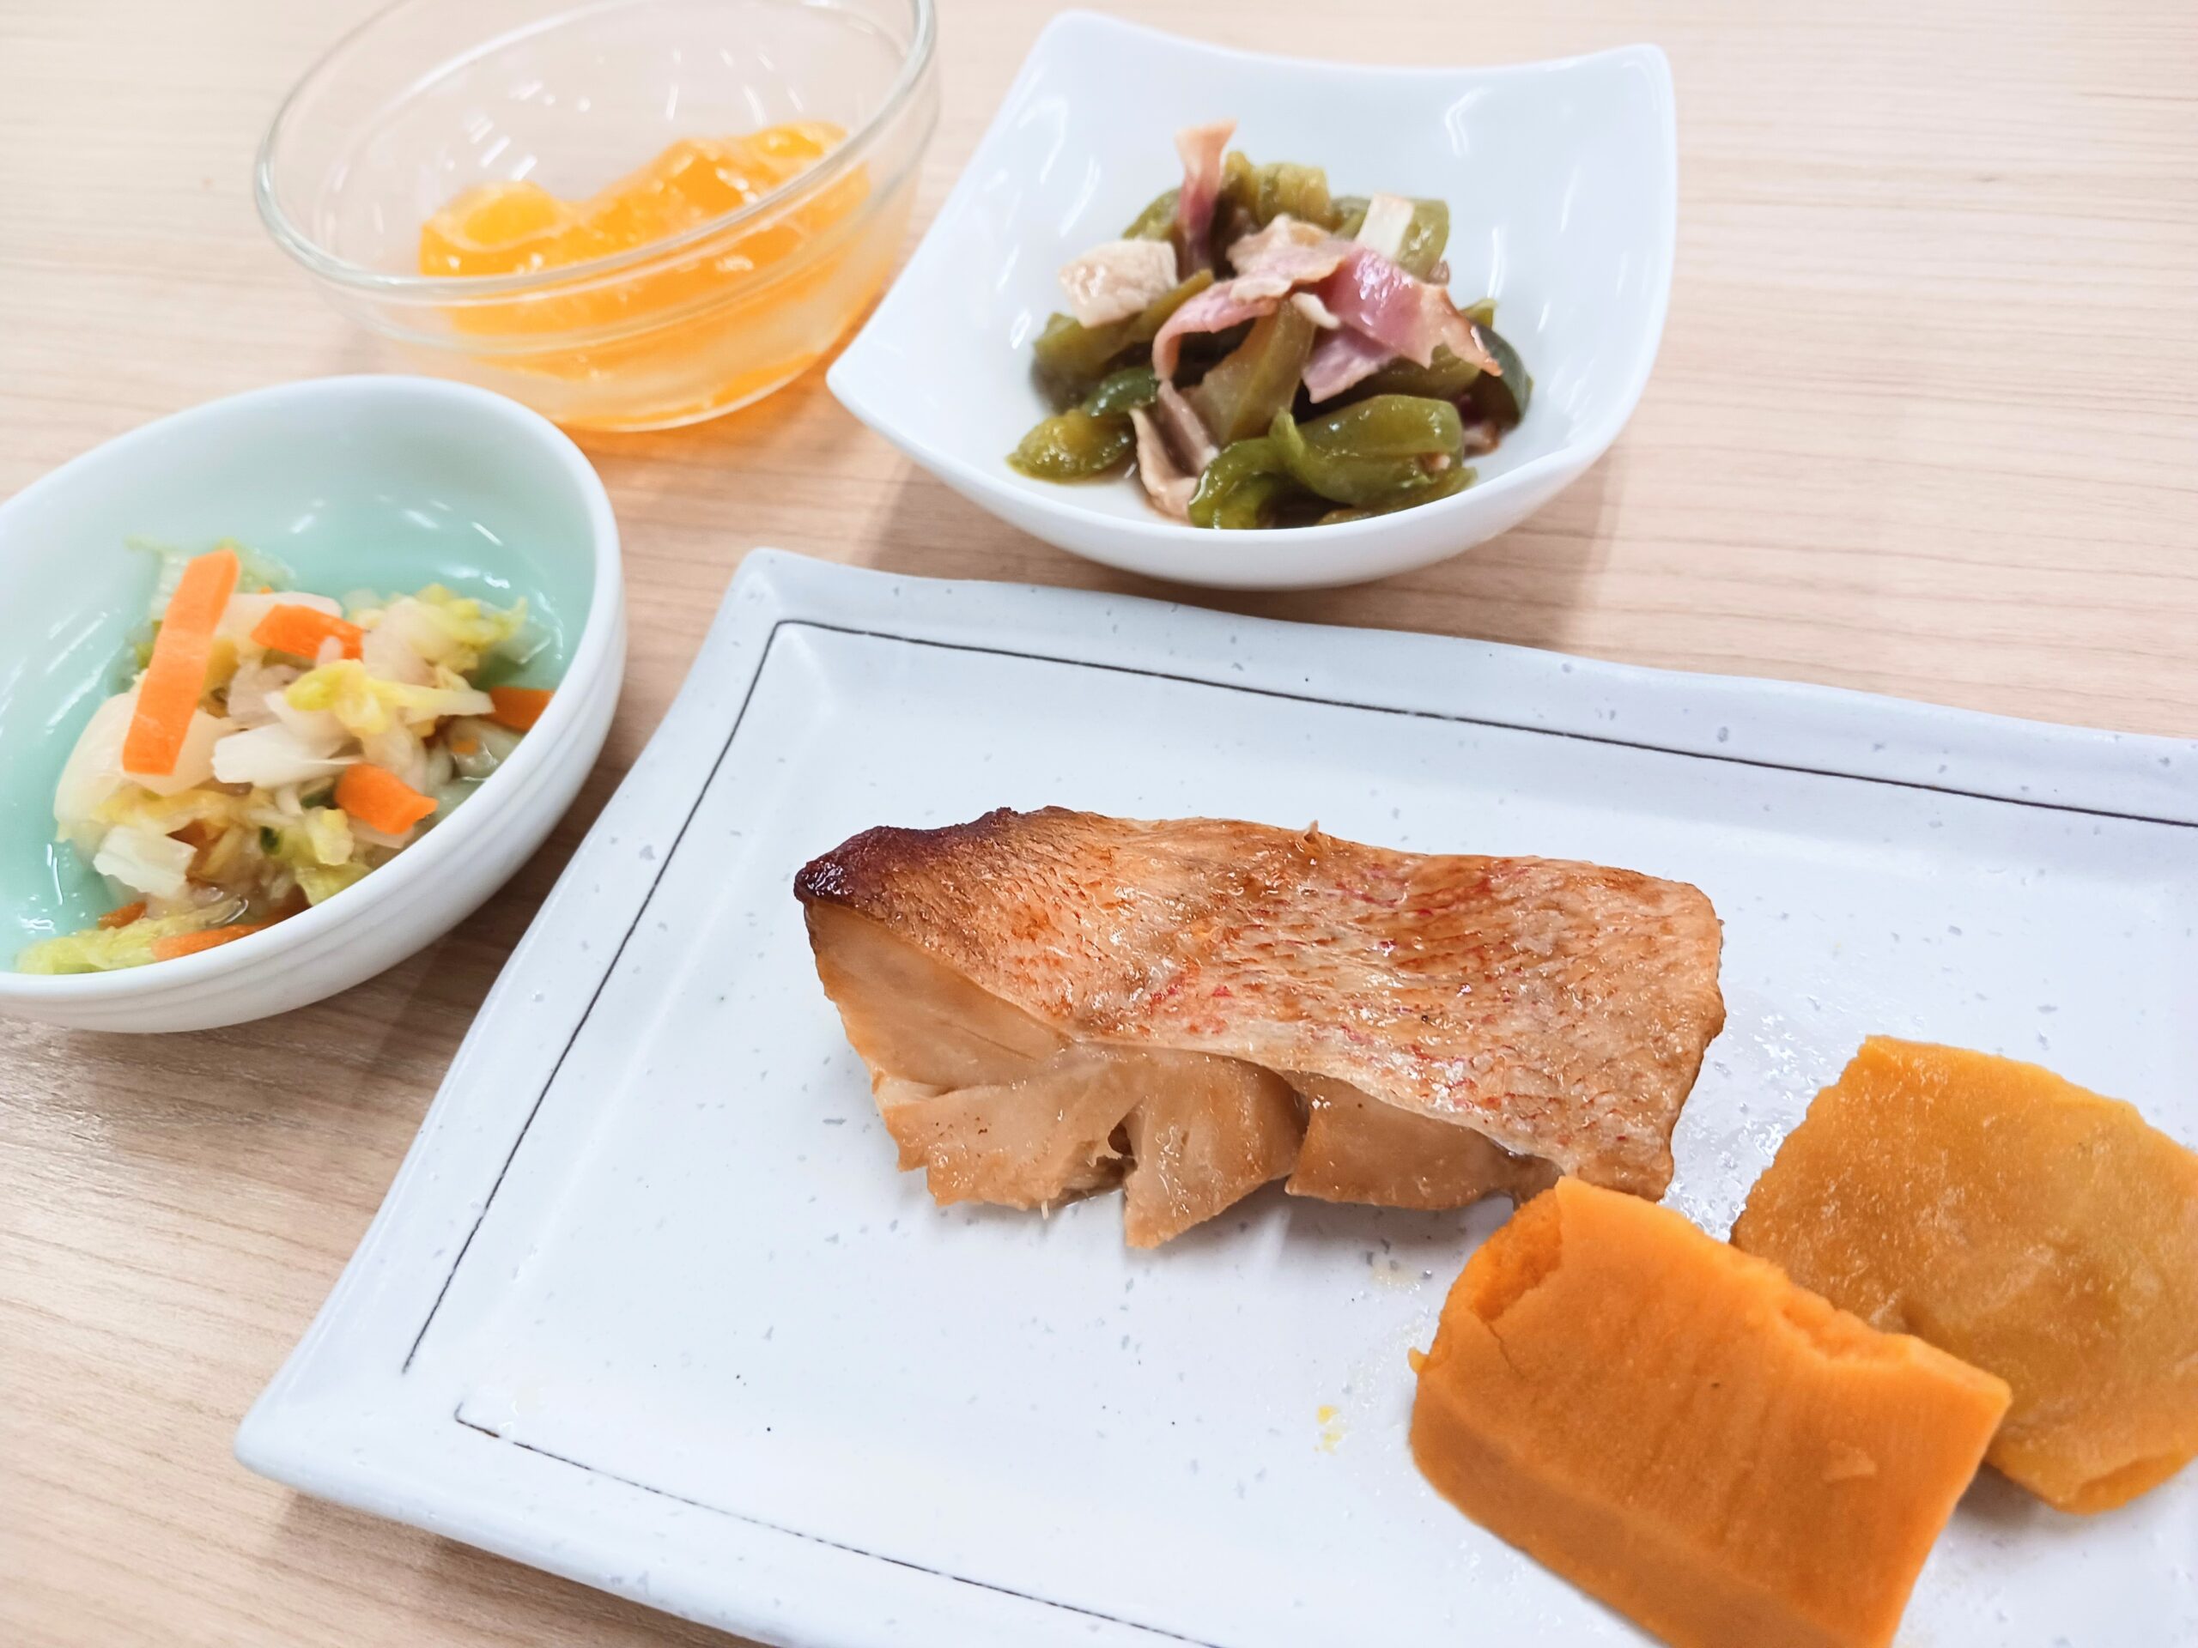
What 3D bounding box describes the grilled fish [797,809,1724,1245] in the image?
[{"bbox_3d":[0.017,0.023,0.199,0.108,0.025,0.049,4,54,13],"label":"grilled fish"}]

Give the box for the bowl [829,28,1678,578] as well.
[{"bbox_3d":[0.027,-0.076,0.270,0.116,0.047,0.116,11,56,18],"label":"bowl"}]

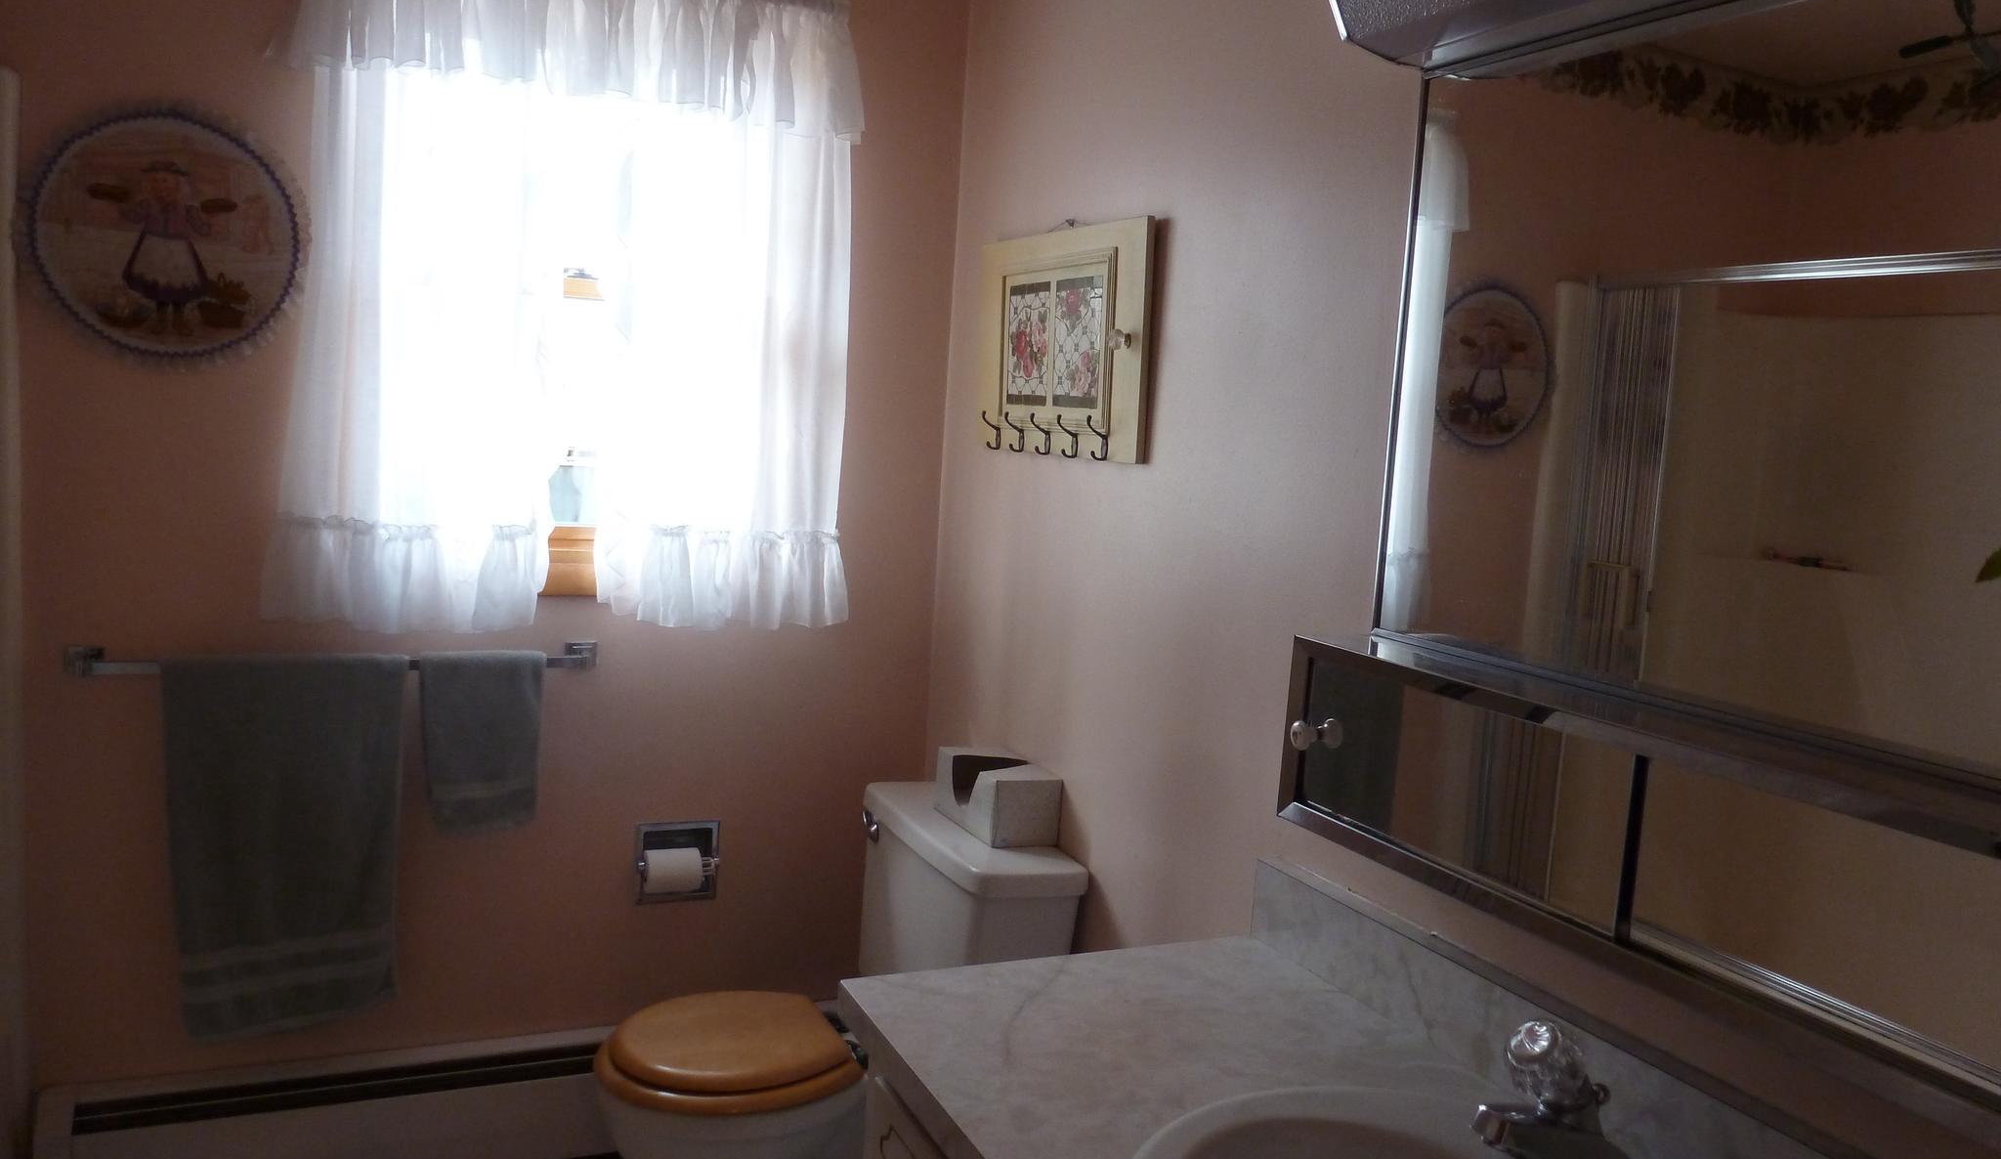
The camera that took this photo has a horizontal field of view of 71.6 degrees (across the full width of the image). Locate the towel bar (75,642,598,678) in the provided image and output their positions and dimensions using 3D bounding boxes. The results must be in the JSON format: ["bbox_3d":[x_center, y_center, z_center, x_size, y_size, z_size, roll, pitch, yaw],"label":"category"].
[{"bbox_3d":[-1.080,0.133,2.309,0.804,0.050,0.075,1,7,-25],"label":"towel bar"}]

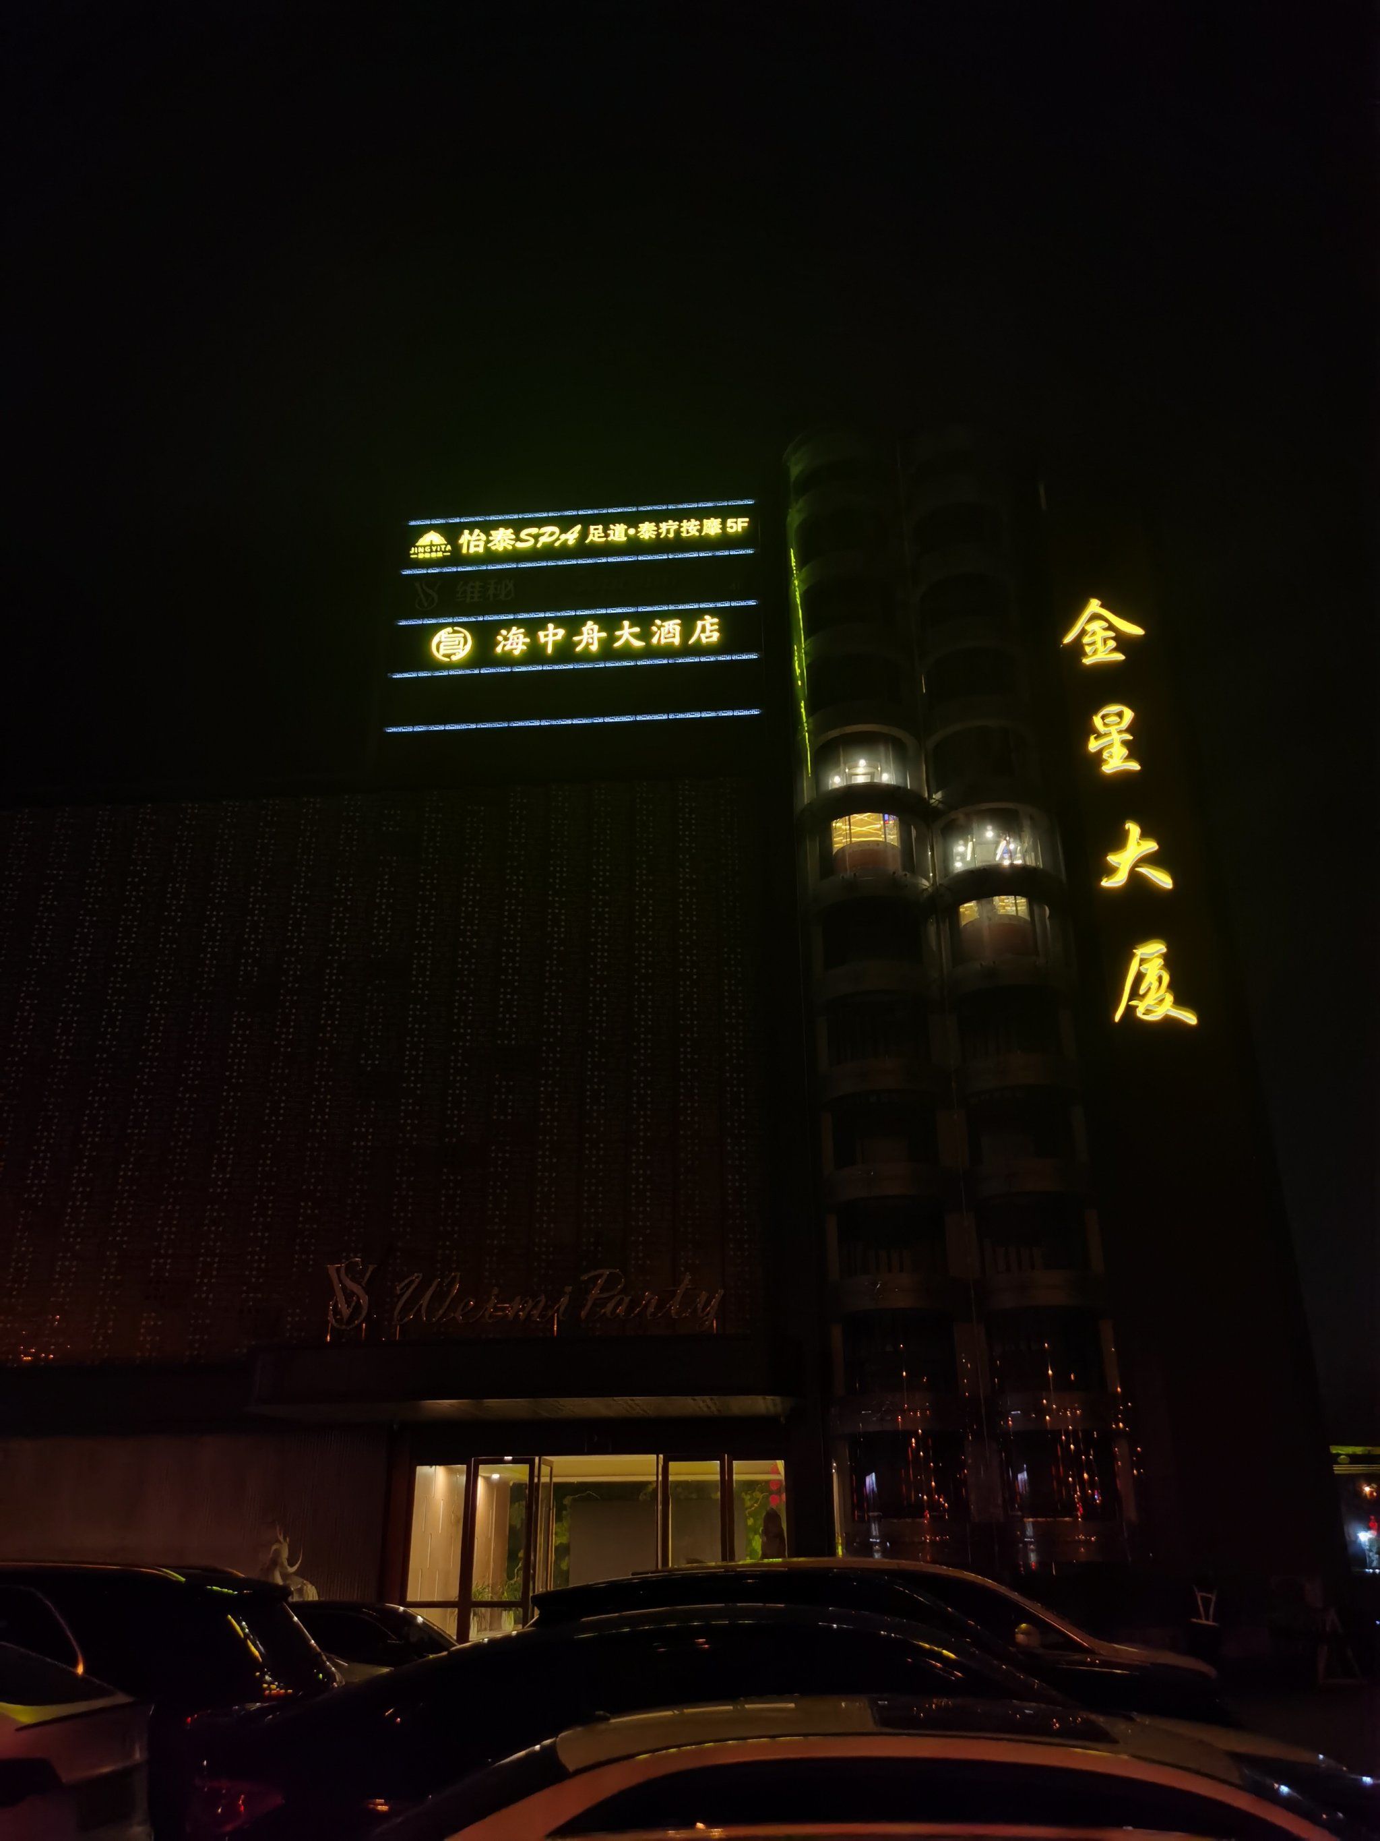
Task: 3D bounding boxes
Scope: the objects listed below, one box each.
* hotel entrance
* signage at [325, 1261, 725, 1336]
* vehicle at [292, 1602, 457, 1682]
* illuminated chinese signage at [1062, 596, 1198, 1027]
[{"bbox_3d":[-1.481,9.749,21.954,5.800,3.017,0.300,-2,-26,4],"label":"hotel entrance"},{"bbox_3d":[-2.514,5.592,21.516,6.100,1.094,0.150,-2,-26,4],"label":"signage"},{"bbox_3d":[-3.330,7.664,14.413,4.750,1.460,1.820,-2,-26,4],"label":"vehicle"},{"bbox_3d":[8.479,-2.405,27.762,1.763,9.526,0.200,-2,-26,4],"label":"illuminated chinese signage"}]

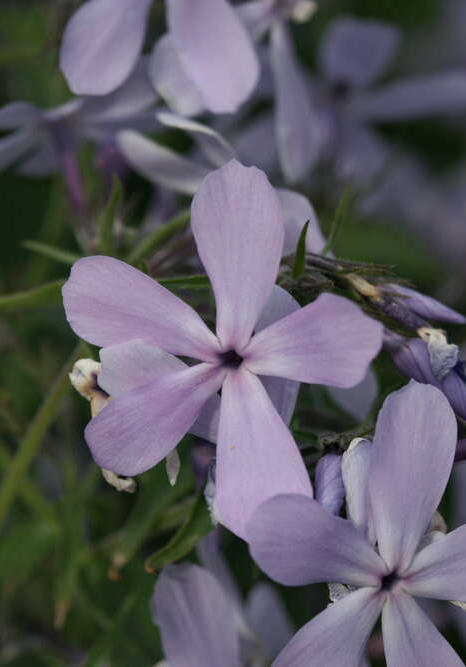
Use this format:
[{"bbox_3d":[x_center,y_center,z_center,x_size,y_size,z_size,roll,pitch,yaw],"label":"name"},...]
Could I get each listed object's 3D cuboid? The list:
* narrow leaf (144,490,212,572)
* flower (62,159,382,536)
[{"bbox_3d":[-0.005,0.018,0.364,0.003,0.011,0.003,38,-6,16],"label":"narrow leaf"},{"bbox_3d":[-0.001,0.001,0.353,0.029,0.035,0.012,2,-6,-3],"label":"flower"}]

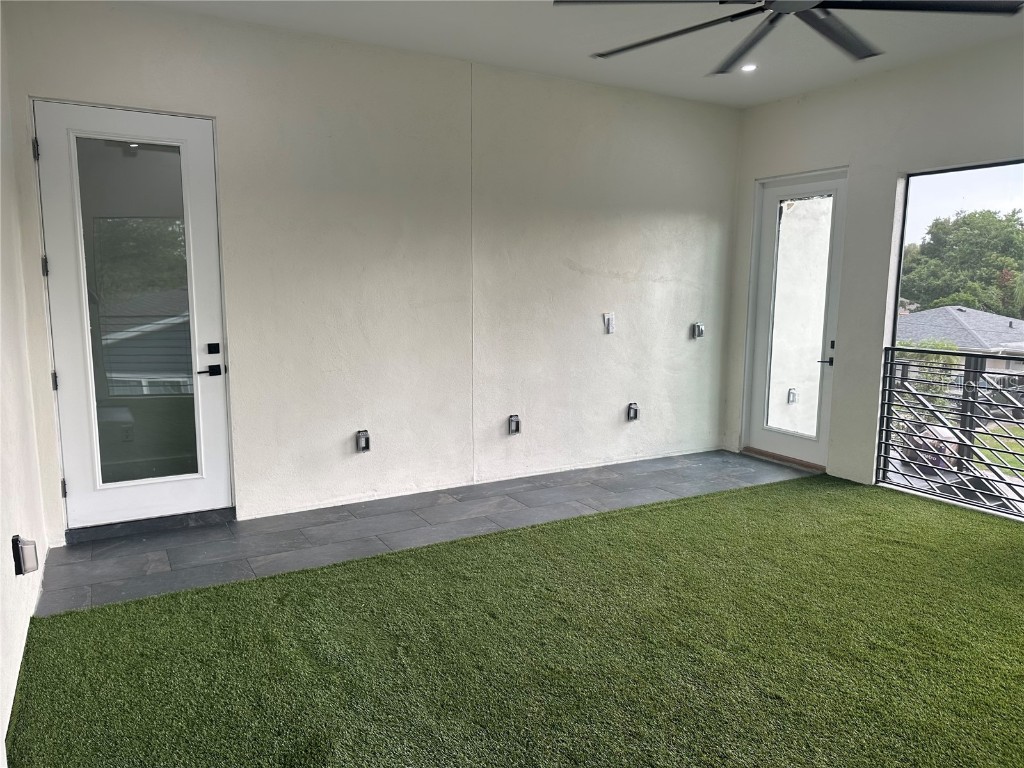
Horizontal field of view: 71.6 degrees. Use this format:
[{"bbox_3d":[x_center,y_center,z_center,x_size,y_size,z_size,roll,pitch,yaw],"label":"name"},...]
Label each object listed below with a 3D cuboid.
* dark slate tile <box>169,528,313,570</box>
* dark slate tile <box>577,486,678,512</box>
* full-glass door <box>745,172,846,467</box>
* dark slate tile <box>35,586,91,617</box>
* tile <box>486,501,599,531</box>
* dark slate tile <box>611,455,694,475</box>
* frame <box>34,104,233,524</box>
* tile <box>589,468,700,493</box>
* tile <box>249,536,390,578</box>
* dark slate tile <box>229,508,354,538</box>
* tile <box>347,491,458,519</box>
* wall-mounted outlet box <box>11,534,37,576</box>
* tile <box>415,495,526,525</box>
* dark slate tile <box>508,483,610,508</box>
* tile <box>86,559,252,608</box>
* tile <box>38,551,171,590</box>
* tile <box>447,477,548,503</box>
[{"bbox_3d":[-1.600,0.972,4.190,0.759,0.012,0.366,-4,9,-30],"label":"dark slate tile"},{"bbox_3d":[0.881,0.854,5.205,0.759,0.012,0.340,-4,9,-30],"label":"dark slate tile"},{"bbox_3d":[2.441,-0.535,6.161,0.120,2.465,0.940,-4,9,-30],"label":"full-glass door"},{"bbox_3d":[-2.172,1.065,3.449,0.225,0.013,0.320,-4,9,-30],"label":"dark slate tile"},{"bbox_3d":[0.223,0.900,4.829,0.759,0.012,0.340,-4,9,-30],"label":"tile"},{"bbox_3d":[1.184,0.723,6.194,0.755,0.012,0.328,-4,9,-30],"label":"dark slate tile"},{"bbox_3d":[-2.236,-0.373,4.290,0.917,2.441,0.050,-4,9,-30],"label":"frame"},{"bbox_3d":[1.031,0.783,5.668,0.757,0.013,0.356,-4,9,-30],"label":"tile"},{"bbox_3d":[-1.091,0.994,4.072,0.755,0.012,0.345,-4,9,-30],"label":"tile"},{"bbox_3d":[-1.452,0.905,4.690,0.755,0.012,0.328,-4,9,-30],"label":"dark slate tile"},{"bbox_3d":[-0.782,0.857,5.031,0.757,0.013,0.343,-4,9,-30],"label":"tile"},{"bbox_3d":[-1.973,0.687,2.886,0.073,0.142,0.090,-4,9,-30],"label":"wall-mounted outlet box"},{"bbox_3d":[-0.288,0.881,4.947,0.755,0.012,0.375,-4,9,-30],"label":"tile"},{"bbox_3d":[0.371,0.835,5.323,0.755,0.012,0.375,-4,9,-30],"label":"dark slate tile"},{"bbox_3d":[-1.746,1.035,3.693,0.757,0.013,0.320,-4,9,-30],"label":"tile"},{"bbox_3d":[-2.193,1.013,3.860,0.588,0.012,0.375,-4,9,-30],"label":"tile"},{"bbox_3d":[-0.135,0.813,5.439,0.759,0.012,0.354,-4,9,-30],"label":"tile"}]

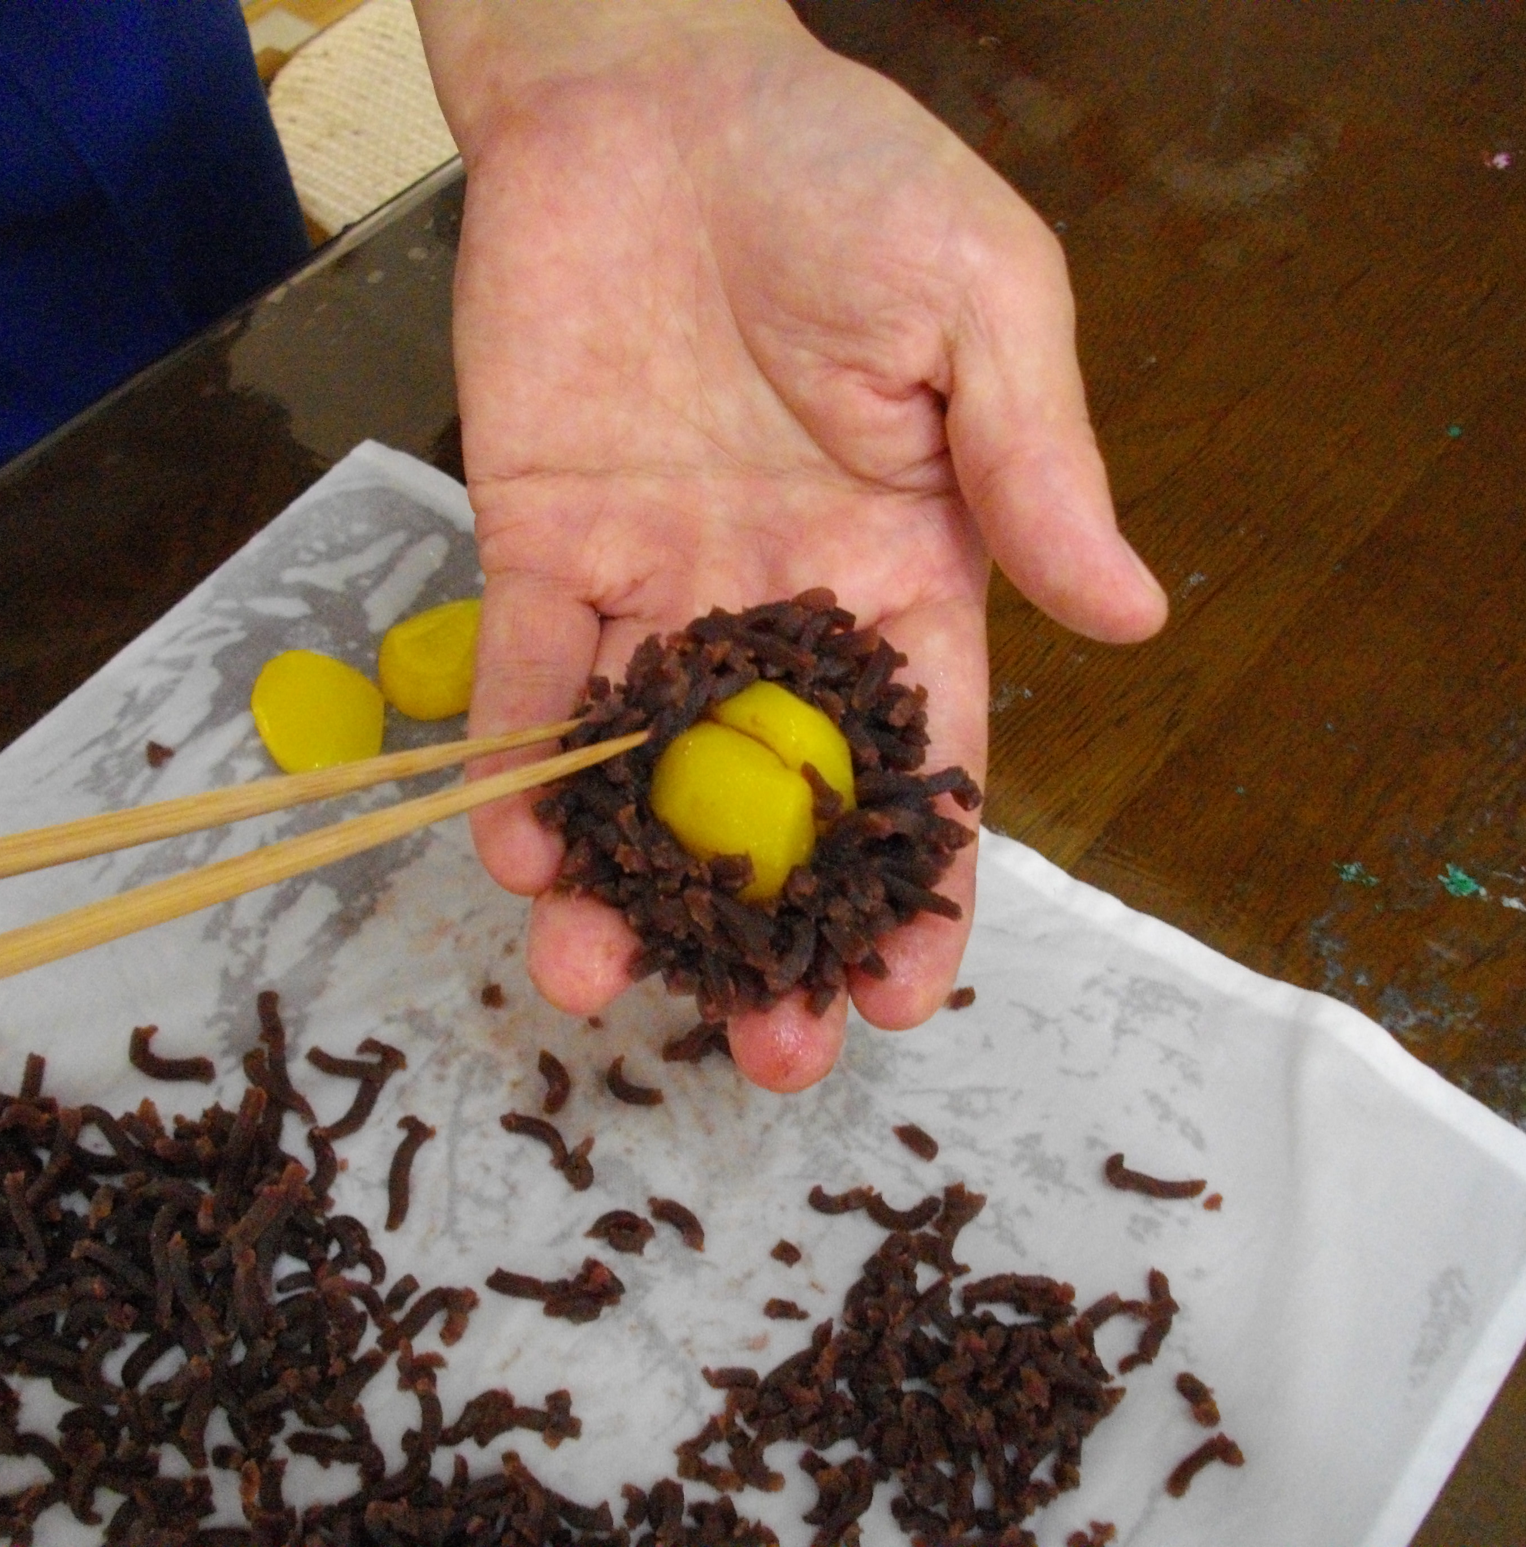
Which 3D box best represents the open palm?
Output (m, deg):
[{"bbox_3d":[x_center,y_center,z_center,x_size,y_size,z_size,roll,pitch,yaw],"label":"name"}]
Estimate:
[{"bbox_3d":[0.004,-0.041,0.321,0.110,0.057,0.191,-7,72,-4],"label":"open palm"}]

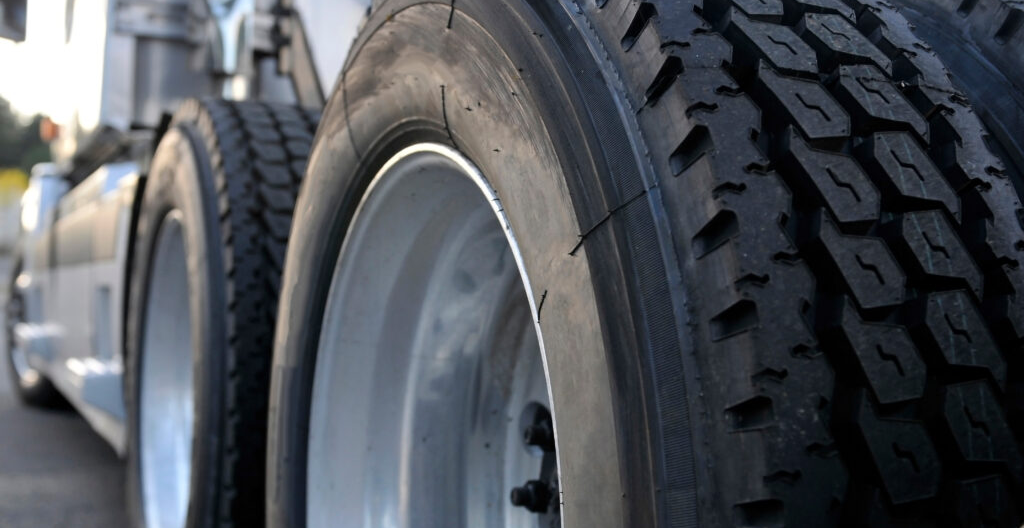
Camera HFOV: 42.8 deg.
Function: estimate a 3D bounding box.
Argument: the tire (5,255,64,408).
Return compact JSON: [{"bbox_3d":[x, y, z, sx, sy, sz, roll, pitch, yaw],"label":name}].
[{"bbox_3d":[-2.689,0.324,7.439,0.285,1.040,1.040,2,-2,-23],"label":"tire"}]

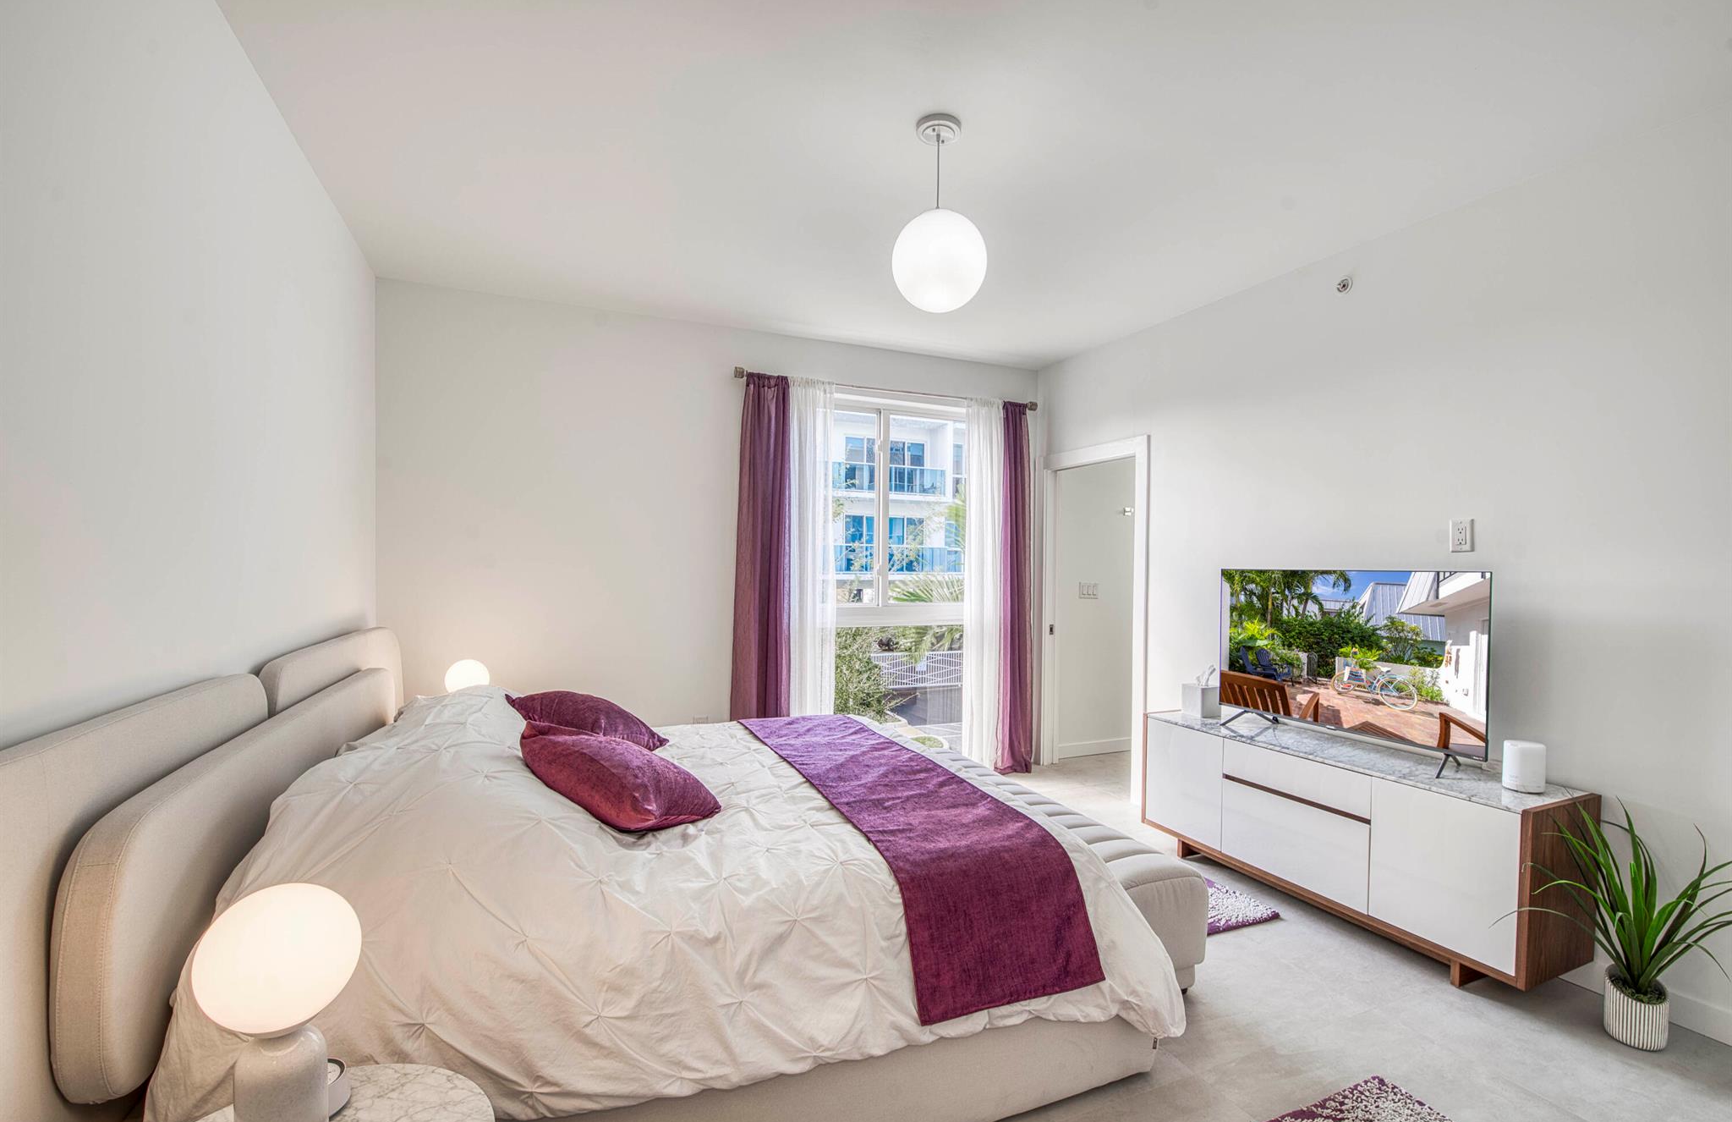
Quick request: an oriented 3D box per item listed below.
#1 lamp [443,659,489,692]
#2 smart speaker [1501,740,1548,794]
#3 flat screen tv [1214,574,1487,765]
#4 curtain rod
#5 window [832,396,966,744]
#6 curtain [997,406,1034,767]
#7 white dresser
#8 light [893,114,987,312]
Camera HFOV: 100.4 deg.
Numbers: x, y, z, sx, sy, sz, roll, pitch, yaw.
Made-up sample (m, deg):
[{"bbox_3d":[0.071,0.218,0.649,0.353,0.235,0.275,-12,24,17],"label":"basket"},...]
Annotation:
[{"bbox_3d":[-1.830,0.662,3.323,0.184,0.410,0.184,0,0,-24],"label":"lamp"},{"bbox_3d":[2.203,0.686,2.415,0.113,0.151,0.113,0,0,-24],"label":"smart speaker"},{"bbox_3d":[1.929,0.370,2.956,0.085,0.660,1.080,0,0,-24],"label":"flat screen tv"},{"bbox_3d":[0.217,-1.050,4.508,2.090,0.055,0.075,0,0,-24],"label":"curtain rod"},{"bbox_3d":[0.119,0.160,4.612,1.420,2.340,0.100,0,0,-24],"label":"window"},{"bbox_3d":[1.000,0.175,4.846,0.290,2.460,0.120,0,0,-24],"label":"curtain"},{"bbox_3d":[1.886,1.086,2.973,0.425,0.650,1.530,0,0,-24],"label":"white dresser"},{"bbox_3d":[0.230,-1.065,2.254,0.297,0.570,0.297,0,0,0],"label":"light"}]

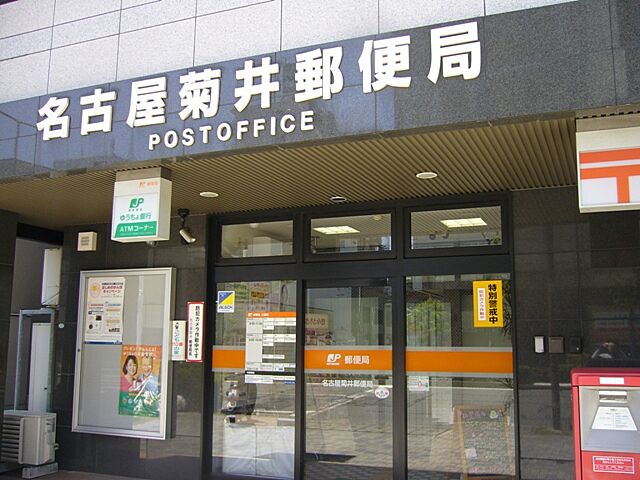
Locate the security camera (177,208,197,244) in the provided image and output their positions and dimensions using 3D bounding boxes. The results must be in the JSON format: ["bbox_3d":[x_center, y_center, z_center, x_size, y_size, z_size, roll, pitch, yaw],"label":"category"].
[{"bbox_3d":[-1.355,-0.133,6.602,0.220,0.360,0.130,-6,-11,36],"label":"security camera"}]

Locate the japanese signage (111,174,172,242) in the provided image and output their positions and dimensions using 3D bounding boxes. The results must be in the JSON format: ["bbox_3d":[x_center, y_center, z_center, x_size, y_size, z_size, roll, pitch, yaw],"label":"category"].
[{"bbox_3d":[-1.390,-0.224,5.069,0.432,0.462,0.146,-3,-9,22],"label":"japanese signage"}]

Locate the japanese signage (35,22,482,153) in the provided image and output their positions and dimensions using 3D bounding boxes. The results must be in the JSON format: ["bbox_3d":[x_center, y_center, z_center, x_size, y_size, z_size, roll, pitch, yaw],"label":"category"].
[{"bbox_3d":[-0.671,-0.978,4.643,3.580,0.547,0.050,-3,-9,22],"label":"japanese signage"}]

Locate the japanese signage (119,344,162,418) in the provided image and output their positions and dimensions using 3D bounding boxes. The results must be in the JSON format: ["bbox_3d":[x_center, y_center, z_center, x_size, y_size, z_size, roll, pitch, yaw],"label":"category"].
[{"bbox_3d":[-1.907,1.497,6.886,0.516,0.739,0.010,-3,-9,22],"label":"japanese signage"}]

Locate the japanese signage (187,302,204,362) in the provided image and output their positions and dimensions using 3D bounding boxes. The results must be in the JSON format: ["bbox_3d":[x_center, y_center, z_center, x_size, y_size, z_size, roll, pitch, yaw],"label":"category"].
[{"bbox_3d":[-1.298,0.962,6.748,0.205,0.614,0.010,-3,-9,22],"label":"japanese signage"}]

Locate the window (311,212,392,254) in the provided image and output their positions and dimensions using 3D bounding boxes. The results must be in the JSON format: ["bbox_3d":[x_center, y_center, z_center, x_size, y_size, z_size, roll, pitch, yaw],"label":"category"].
[{"bbox_3d":[0.292,-0.053,6.265,0.828,0.355,0.050,-3,-9,22],"label":"window"}]

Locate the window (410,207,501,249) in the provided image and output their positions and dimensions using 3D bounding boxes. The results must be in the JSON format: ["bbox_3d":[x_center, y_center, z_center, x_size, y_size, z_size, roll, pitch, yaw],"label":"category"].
[{"bbox_3d":[1.230,-0.102,5.882,0.814,0.358,0.050,-3,-9,22],"label":"window"}]

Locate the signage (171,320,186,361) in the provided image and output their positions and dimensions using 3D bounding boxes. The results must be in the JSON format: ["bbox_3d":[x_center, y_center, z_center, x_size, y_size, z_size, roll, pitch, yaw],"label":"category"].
[{"bbox_3d":[-1.478,1.060,6.797,0.167,0.409,0.010,-3,-9,22],"label":"signage"}]

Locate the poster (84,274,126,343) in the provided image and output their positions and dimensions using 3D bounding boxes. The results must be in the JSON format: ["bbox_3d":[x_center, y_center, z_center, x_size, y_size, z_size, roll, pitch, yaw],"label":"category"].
[{"bbox_3d":[-2.387,0.789,7.195,0.512,0.735,0.010,-3,-9,22],"label":"poster"}]

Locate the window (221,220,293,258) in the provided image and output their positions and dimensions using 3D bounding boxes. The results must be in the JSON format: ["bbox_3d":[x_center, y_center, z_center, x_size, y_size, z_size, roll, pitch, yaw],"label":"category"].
[{"bbox_3d":[-0.650,0.002,6.649,0.836,0.357,0.050,-3,-9,22],"label":"window"}]

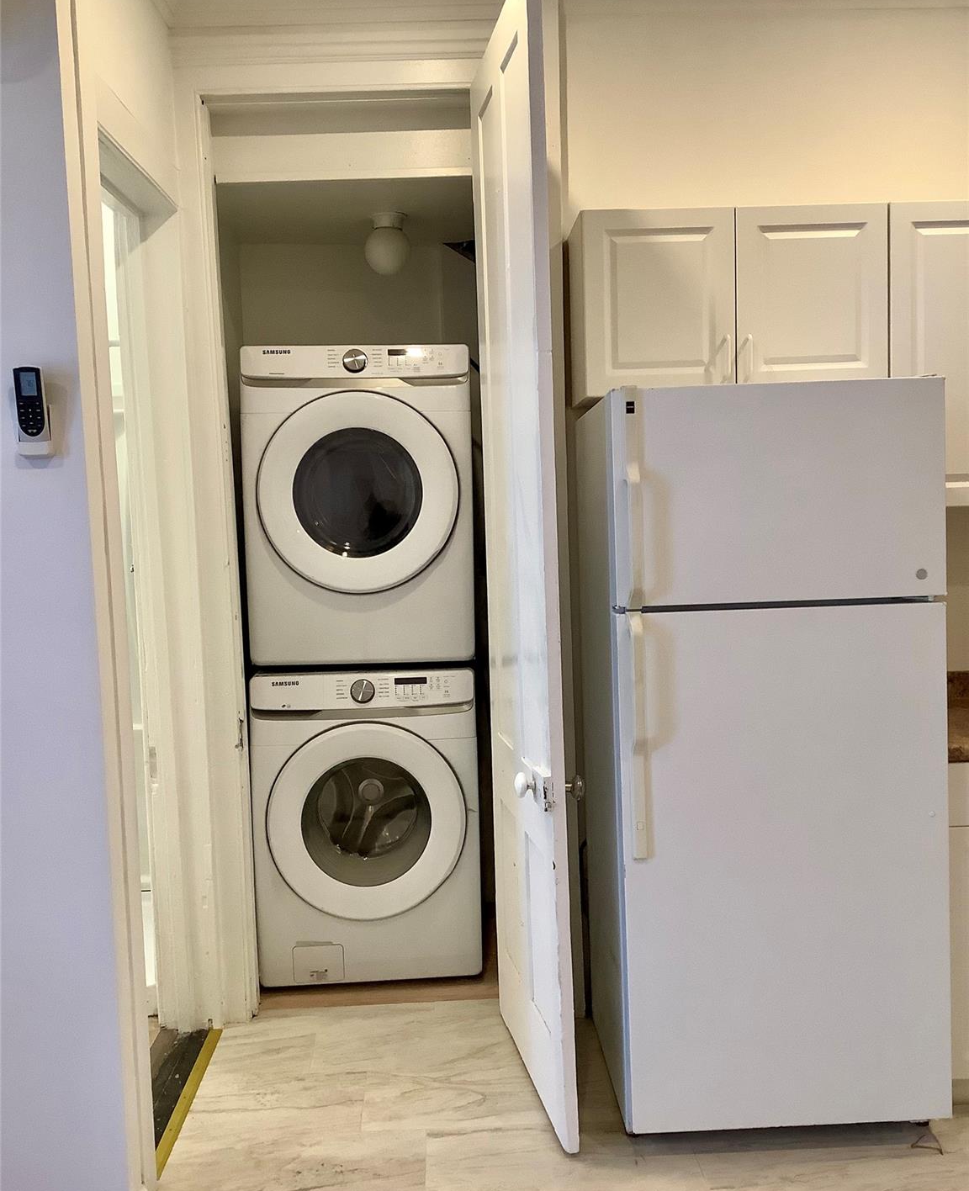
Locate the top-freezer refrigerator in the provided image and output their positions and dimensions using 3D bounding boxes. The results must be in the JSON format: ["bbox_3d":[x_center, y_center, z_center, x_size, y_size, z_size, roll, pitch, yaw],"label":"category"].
[{"bbox_3d":[0.661,0.368,2.927,0.742,1.707,0.746,-2,4,-1],"label":"top-freezer refrigerator"}]

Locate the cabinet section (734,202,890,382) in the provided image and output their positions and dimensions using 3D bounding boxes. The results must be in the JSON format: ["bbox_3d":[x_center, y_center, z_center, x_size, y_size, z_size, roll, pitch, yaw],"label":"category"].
[{"bbox_3d":[0.820,-0.754,3.063,0.386,0.459,0.327,-1,4,-1],"label":"cabinet section"}]

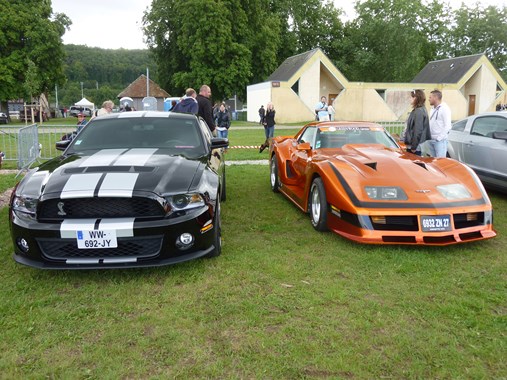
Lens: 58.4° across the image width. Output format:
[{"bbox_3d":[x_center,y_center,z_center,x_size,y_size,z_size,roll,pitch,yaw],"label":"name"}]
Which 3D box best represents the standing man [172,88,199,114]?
[{"bbox_3d":[-1.315,-1.051,8.962,0.550,1.790,0.400,4,11,17],"label":"standing man"}]

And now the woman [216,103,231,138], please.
[{"bbox_3d":[-0.982,-2.076,14.874,0.480,1.640,0.320,1,11,0],"label":"woman"}]

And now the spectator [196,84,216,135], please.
[{"bbox_3d":[-0.893,-1.011,8.663,0.550,1.830,0.420,10,14,40],"label":"spectator"}]

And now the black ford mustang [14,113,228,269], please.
[{"bbox_3d":[-1.347,-0.266,5.878,1.910,1.380,4.760,0,11,-3],"label":"black ford mustang"}]

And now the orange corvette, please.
[{"bbox_3d":[1.538,-0.333,6.882,1.930,1.200,4.630,-1,11,-10],"label":"orange corvette"}]

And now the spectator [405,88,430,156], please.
[{"bbox_3d":[2.586,-0.685,7.294,0.400,1.760,0.480,5,12,24],"label":"spectator"}]

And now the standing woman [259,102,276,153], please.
[{"bbox_3d":[0.475,-2.002,14.580,0.480,1.630,0.500,0,11,-3],"label":"standing woman"}]

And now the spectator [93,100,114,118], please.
[{"bbox_3d":[-3.012,-1.011,9.176,0.400,1.600,0.500,7,12,30],"label":"spectator"}]

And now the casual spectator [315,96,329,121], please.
[{"bbox_3d":[2.239,-2.150,15.057,0.550,1.780,0.420,0,11,-6],"label":"casual spectator"}]

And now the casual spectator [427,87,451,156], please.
[{"bbox_3d":[3.093,-0.773,7.683,0.380,1.800,0.500,-4,11,-21],"label":"casual spectator"}]

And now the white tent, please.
[{"bbox_3d":[-25.299,-12.275,67.948,3.000,3.100,3.000,-1,11,-8],"label":"white tent"}]

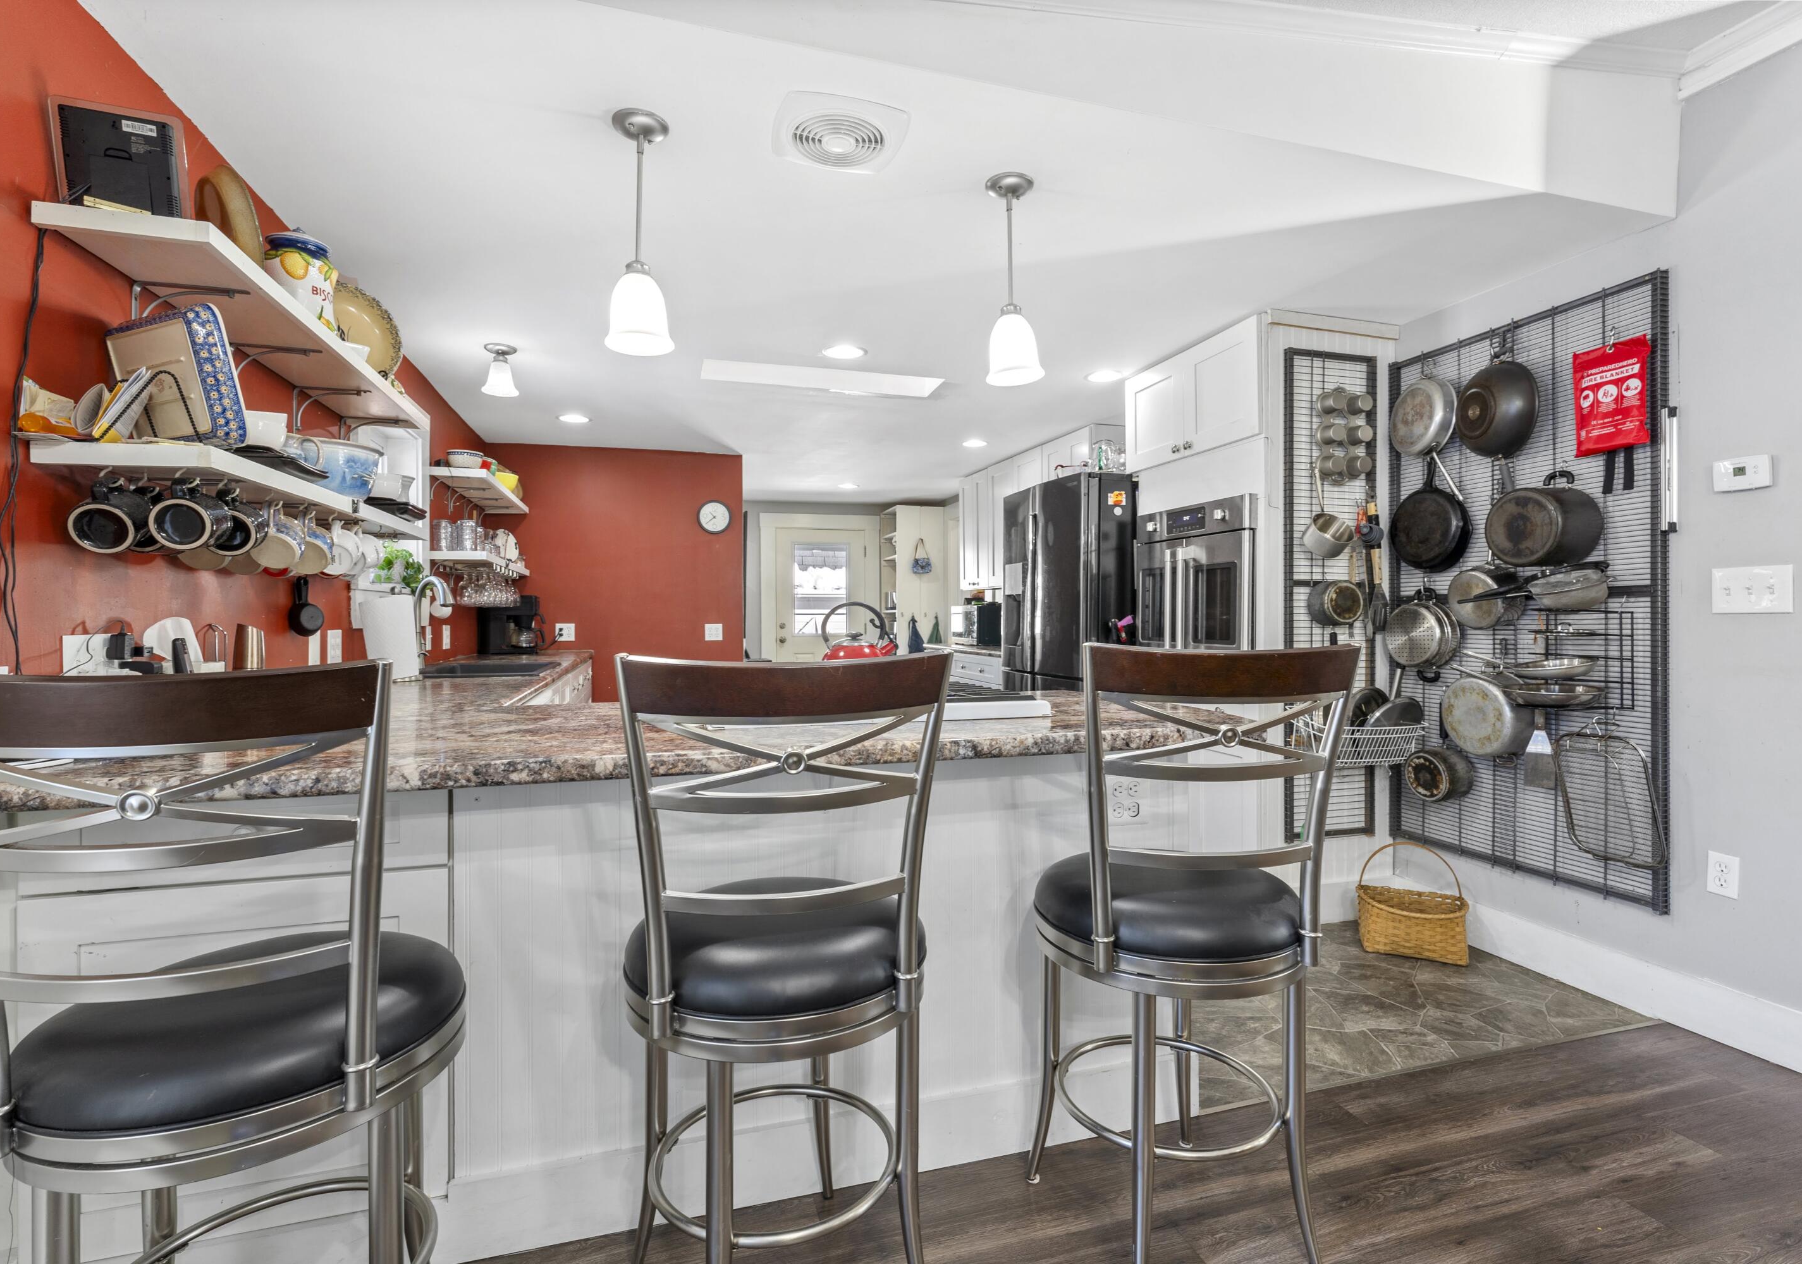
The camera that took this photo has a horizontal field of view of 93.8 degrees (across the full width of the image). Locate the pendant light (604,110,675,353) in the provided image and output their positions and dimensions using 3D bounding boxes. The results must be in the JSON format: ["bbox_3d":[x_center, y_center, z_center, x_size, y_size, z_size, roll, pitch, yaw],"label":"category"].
[{"bbox_3d":[-0.594,-0.903,1.923,0.157,0.508,0.157,0,1,-17],"label":"pendant light"}]

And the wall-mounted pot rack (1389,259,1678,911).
[{"bbox_3d":[2.001,-0.110,2.784,0.055,1.780,0.900,0,1,-16],"label":"wall-mounted pot rack"}]

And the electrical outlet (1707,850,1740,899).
[{"bbox_3d":[2.224,0.657,2.281,0.009,0.114,0.070,0,1,-17],"label":"electrical outlet"}]

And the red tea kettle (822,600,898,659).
[{"bbox_3d":[-0.107,0.034,2.151,0.212,0.223,0.190,0,1,-18],"label":"red tea kettle"}]

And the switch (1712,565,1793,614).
[{"bbox_3d":[2.237,-0.109,2.220,0.012,0.122,0.170,0,1,-17],"label":"switch"}]

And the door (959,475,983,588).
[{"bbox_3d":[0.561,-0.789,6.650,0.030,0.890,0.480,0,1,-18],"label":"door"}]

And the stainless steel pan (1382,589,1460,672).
[{"bbox_3d":[1.855,0.015,3.008,0.090,0.255,0.230,0,1,-16],"label":"stainless steel pan"}]

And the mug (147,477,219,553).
[{"bbox_3d":[-1.280,-0.212,1.524,0.090,0.122,0.100,0,10,-17],"label":"mug"}]

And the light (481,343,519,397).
[{"bbox_3d":[-1.645,-1.064,3.473,0.160,0.197,0.160,0,1,-16],"label":"light"}]

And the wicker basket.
[{"bbox_3d":[1.777,0.926,2.929,0.335,0.360,0.265,0,1,25],"label":"wicker basket"}]

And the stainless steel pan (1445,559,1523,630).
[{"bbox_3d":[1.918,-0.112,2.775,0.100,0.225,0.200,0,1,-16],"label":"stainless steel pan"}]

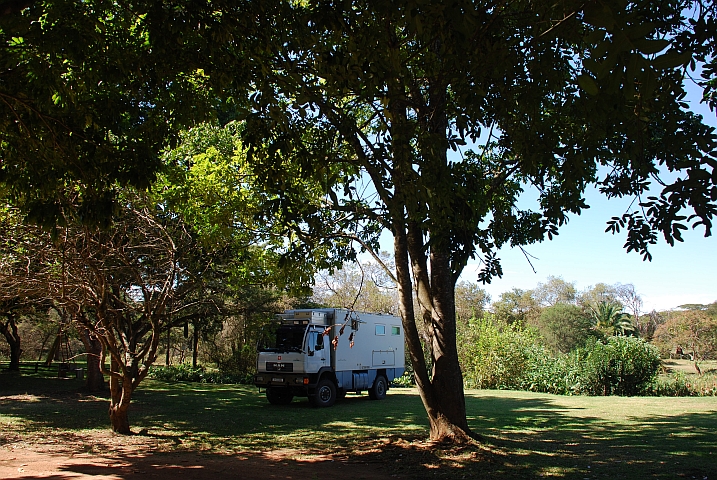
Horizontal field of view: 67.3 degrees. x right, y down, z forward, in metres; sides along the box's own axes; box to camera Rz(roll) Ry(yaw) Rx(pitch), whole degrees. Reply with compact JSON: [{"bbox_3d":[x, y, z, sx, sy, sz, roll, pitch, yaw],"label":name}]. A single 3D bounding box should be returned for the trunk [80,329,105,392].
[{"bbox_3d":[-13.934,6.257,28.216,1.100,3.200,1.100,6,-13,-25],"label":"trunk"}]

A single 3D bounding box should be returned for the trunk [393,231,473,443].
[{"bbox_3d":[1.657,2.034,12.087,1.680,4.615,1.100,0,-12,0],"label":"trunk"}]

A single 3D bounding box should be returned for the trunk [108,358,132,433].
[{"bbox_3d":[-5.658,3.667,12.805,0.520,1.753,0.520,5,-13,-23],"label":"trunk"}]

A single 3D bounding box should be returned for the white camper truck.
[{"bbox_3d":[-0.848,4.723,21.812,2.399,3.457,7.116,-8,-14,32],"label":"white camper truck"}]

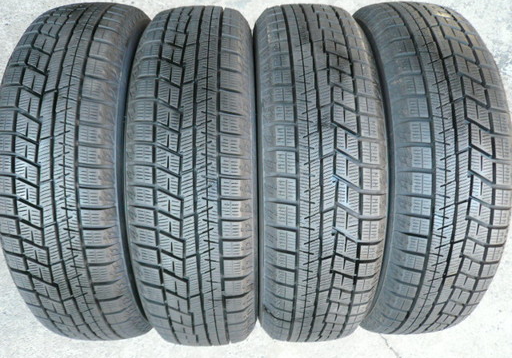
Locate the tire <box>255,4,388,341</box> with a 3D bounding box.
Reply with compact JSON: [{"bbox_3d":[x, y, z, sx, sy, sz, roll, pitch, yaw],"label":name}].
[{"bbox_3d":[0.079,-0.010,0.750,0.157,0.566,0.566,-1,80,0],"label":"tire"}]

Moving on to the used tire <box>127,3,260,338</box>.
[{"bbox_3d":[-0.077,-0.005,0.748,0.157,0.566,0.566,-1,80,0],"label":"used tire"}]

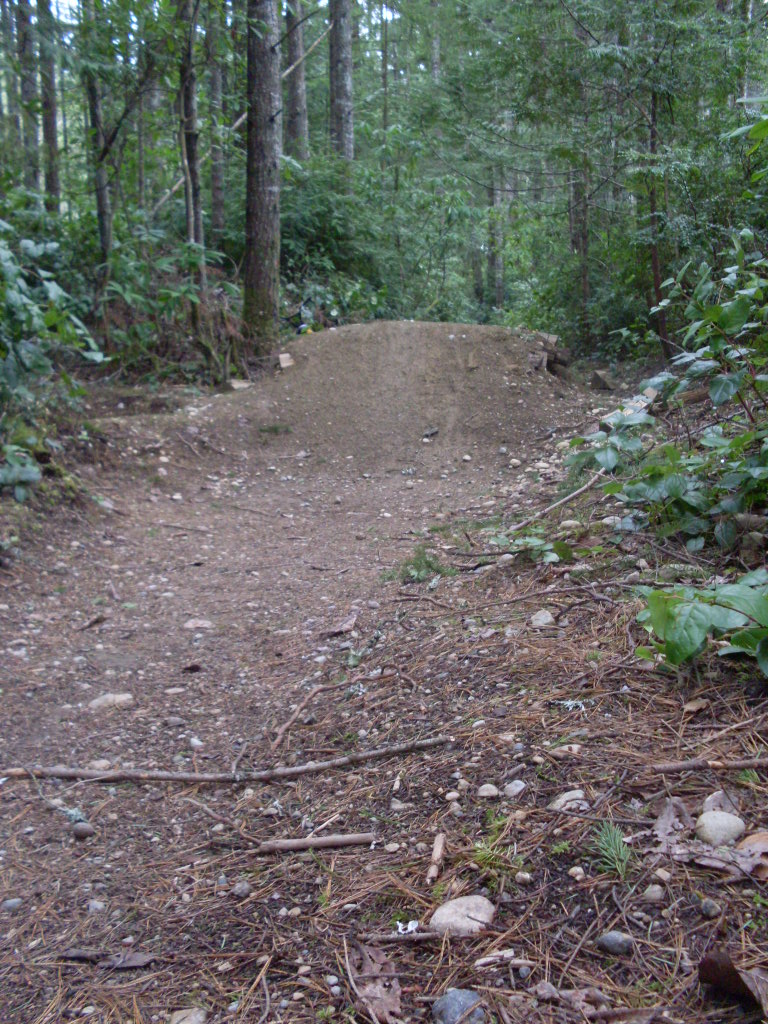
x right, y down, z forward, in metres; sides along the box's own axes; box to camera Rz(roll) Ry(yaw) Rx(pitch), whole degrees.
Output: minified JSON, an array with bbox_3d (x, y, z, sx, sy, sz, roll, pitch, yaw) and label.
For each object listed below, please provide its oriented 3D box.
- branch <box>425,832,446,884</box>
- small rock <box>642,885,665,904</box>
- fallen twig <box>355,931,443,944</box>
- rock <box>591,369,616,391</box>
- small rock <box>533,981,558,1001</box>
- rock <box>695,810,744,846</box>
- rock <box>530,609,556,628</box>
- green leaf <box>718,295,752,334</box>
[{"bbox_3d":[0.054,0.357,1.157,0.011,0.013,0.098,2,9,10],"label":"branch"},{"bbox_3d":[0.268,0.380,1.119,0.022,0.018,0.019,1,7,14],"label":"small rock"},{"bbox_3d":[0.014,0.393,1.044,0.079,0.008,0.009,-1,6,-5],"label":"fallen twig"},{"bbox_3d":[1.484,-0.896,7.600,0.176,0.149,0.141,1,6,11],"label":"rock"},{"bbox_3d":[0.133,0.393,0.924,0.021,0.013,0.018,1,8,0],"label":"small rock"},{"bbox_3d":[0.353,0.332,1.180,0.052,0.035,0.044,1,8,0],"label":"rock"},{"bbox_3d":[0.332,0.223,2.346,0.048,0.040,0.041,1,6,8],"label":"rock"},{"bbox_3d":[0.750,-0.421,2.400,0.068,0.083,0.038,1,8,0],"label":"green leaf"}]

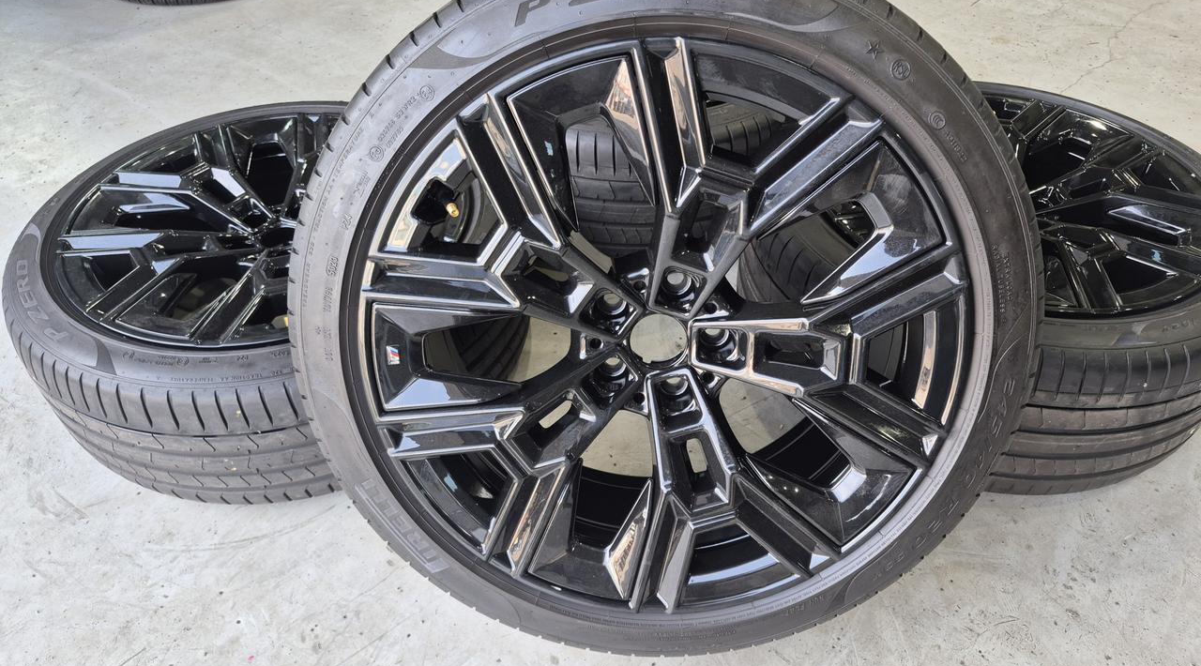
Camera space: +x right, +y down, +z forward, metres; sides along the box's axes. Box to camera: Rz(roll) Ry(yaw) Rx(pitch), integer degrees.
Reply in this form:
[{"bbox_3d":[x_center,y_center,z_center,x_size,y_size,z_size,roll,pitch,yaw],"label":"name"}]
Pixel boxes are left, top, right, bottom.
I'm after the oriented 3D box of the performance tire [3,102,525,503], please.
[{"bbox_3d":[-0.470,-0.087,1.216,0.704,0.245,0.704,1,44,0],"label":"performance tire"}]

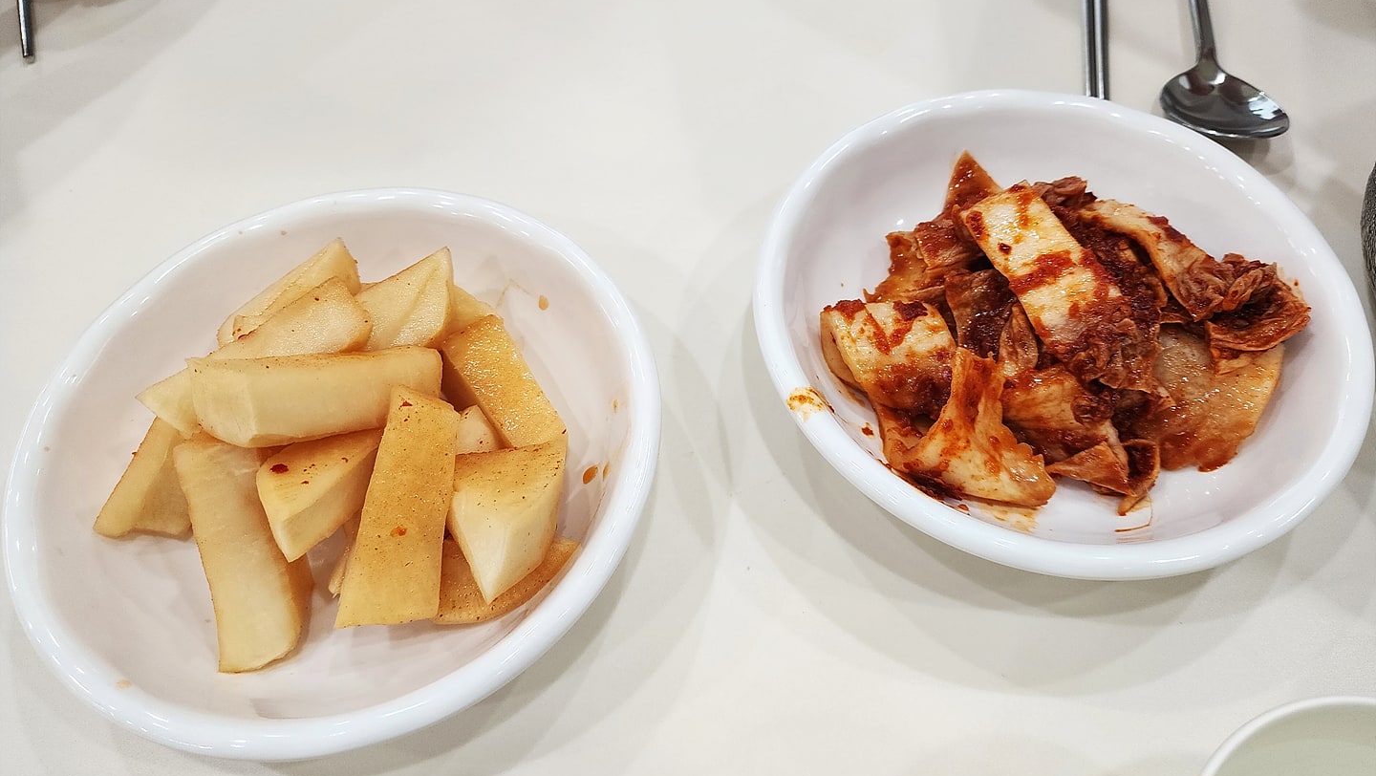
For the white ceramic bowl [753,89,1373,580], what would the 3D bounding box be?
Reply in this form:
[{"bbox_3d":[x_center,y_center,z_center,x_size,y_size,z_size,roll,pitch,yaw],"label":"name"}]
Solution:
[{"bbox_3d":[0.097,-0.015,0.258,0.158,0.044,0.158,-1,59,1],"label":"white ceramic bowl"}]

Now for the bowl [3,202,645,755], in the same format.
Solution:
[{"bbox_3d":[-0.086,0.019,0.243,0.158,0.044,0.158,-3,59,0],"label":"bowl"}]

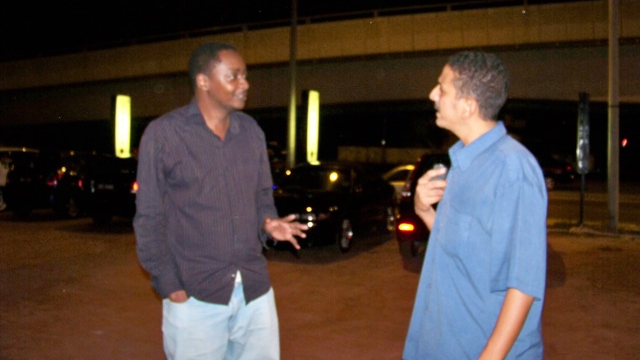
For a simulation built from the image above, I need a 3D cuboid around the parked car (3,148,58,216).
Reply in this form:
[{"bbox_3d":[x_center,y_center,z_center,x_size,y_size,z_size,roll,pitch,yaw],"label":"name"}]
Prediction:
[{"bbox_3d":[-7.936,-0.042,16.272,1.750,1.520,4.300,2,2,18],"label":"parked car"}]

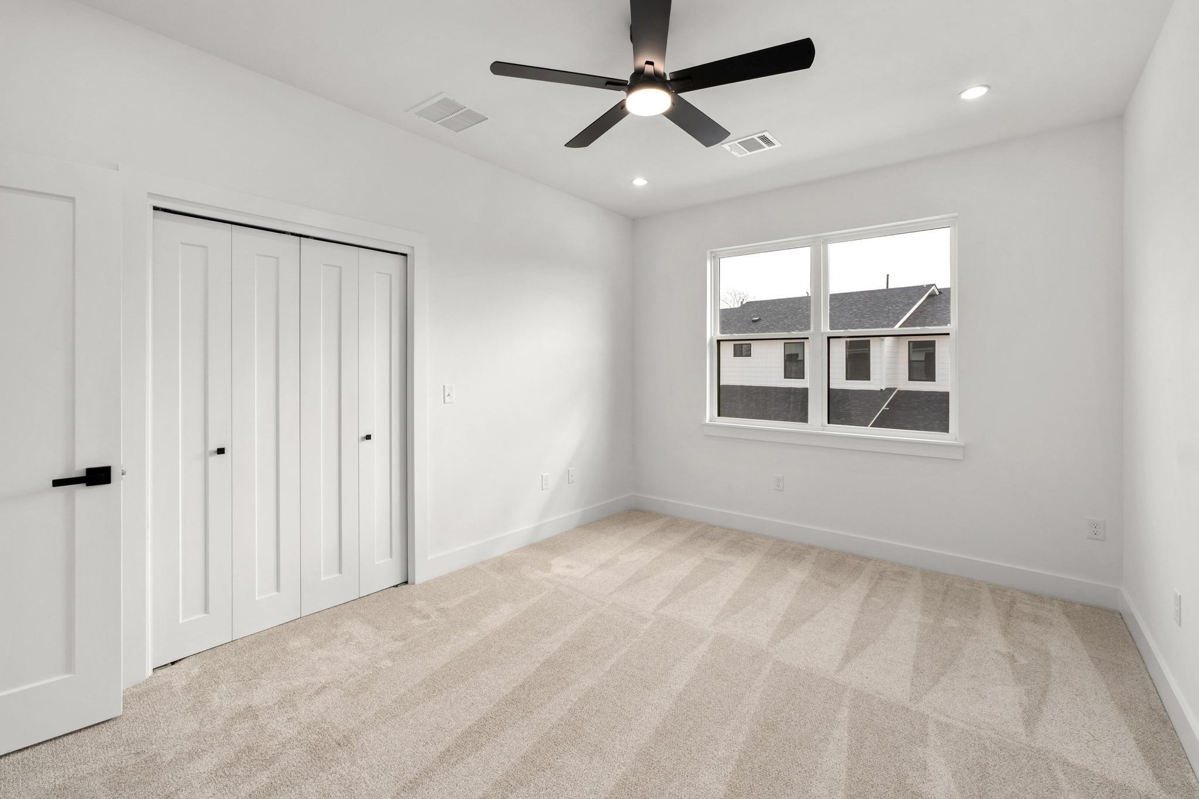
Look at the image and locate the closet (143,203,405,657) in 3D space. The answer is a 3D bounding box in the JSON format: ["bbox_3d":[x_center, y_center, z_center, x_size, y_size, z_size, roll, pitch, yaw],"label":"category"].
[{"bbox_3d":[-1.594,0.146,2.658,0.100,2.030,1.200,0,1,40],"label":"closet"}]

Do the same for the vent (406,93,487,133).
[{"bbox_3d":[-0.844,-1.613,2.843,0.350,0.020,0.345,3,5,37],"label":"vent"}]

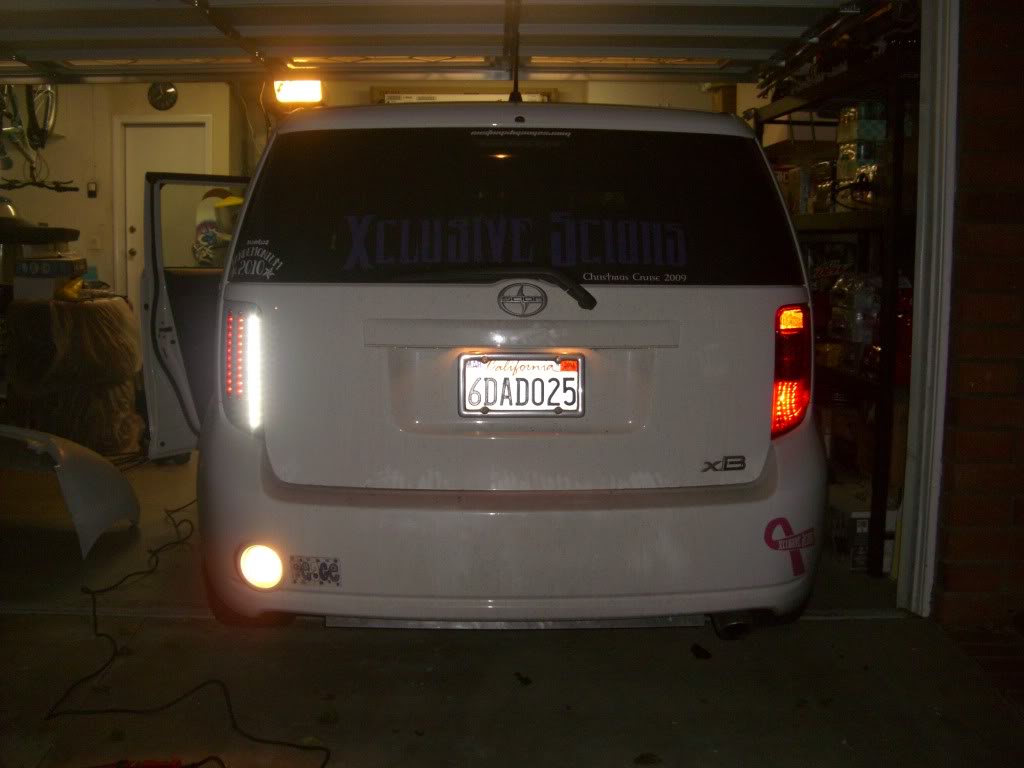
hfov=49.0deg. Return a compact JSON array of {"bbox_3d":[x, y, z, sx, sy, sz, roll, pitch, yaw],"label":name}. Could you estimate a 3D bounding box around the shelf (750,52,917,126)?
[{"bbox_3d":[1.612,-1.253,4.832,0.600,0.110,2.000,1,7,1],"label":"shelf"}]

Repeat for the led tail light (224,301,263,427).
[{"bbox_3d":[-0.671,-0.041,2.800,0.100,0.330,0.090,1,7,4],"label":"led tail light"}]

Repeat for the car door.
[{"bbox_3d":[-1.145,-0.330,5.030,0.180,1.180,1.120,5,8,32],"label":"car door"}]

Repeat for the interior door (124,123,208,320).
[{"bbox_3d":[-2.991,-1.240,9.824,0.745,2.030,0.045,1,7,1],"label":"interior door"}]

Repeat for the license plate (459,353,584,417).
[{"bbox_3d":[0.024,0.003,2.750,0.310,0.158,0.015,0,7,-4],"label":"license plate"}]

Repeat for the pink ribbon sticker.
[{"bbox_3d":[0.688,0.401,2.780,0.155,0.155,0.030,-5,9,-37],"label":"pink ribbon sticker"}]

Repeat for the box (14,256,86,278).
[{"bbox_3d":[-2.545,-0.637,6.200,0.330,0.100,0.210,2,7,8],"label":"box"}]

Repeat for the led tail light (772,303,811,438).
[{"bbox_3d":[0.710,-0.034,2.850,0.100,0.335,0.090,-1,7,-12],"label":"led tail light"}]

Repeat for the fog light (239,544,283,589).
[{"bbox_3d":[-0.604,0.438,2.700,0.105,0.107,0.050,2,7,13],"label":"fog light"}]

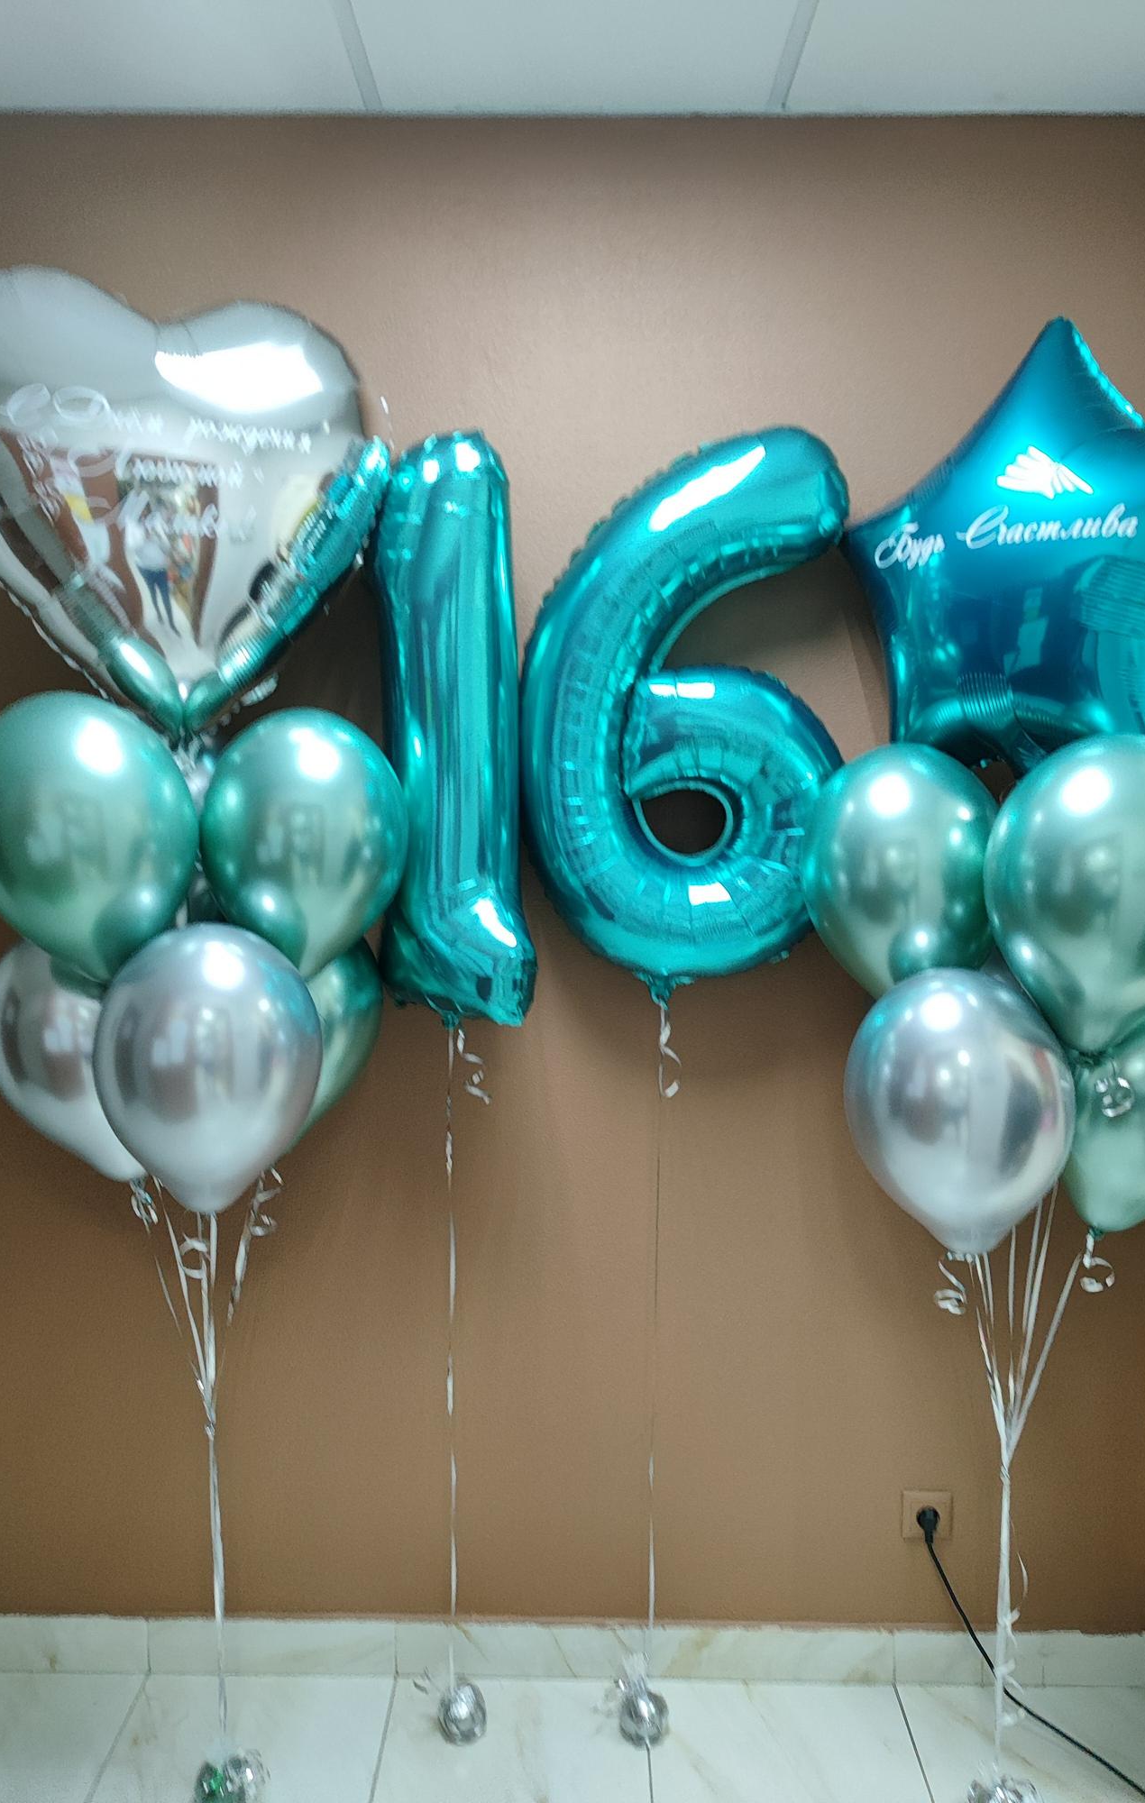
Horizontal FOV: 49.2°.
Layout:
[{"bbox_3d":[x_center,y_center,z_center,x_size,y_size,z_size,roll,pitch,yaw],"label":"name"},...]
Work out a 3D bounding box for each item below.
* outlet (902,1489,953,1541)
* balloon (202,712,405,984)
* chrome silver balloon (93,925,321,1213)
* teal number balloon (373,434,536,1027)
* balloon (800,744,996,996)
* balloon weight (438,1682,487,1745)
[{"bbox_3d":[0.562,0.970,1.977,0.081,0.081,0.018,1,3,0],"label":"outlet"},{"bbox_3d":[-0.363,-0.074,1.679,0.275,0.365,0.275,7,1,0],"label":"balloon"},{"bbox_3d":[-0.451,0.212,1.560,0.275,0.365,0.275,2,11,0],"label":"chrome silver balloon"},{"bbox_3d":[-0.167,-0.245,1.755,0.170,0.804,0.310,-2,5,-39],"label":"teal number balloon"},{"bbox_3d":[0.465,-0.038,1.764,0.275,0.365,0.275,-9,-3,1],"label":"balloon"},{"bbox_3d":[-0.165,1.217,1.872,0.074,0.082,0.074,1,3,0],"label":"balloon weight"}]

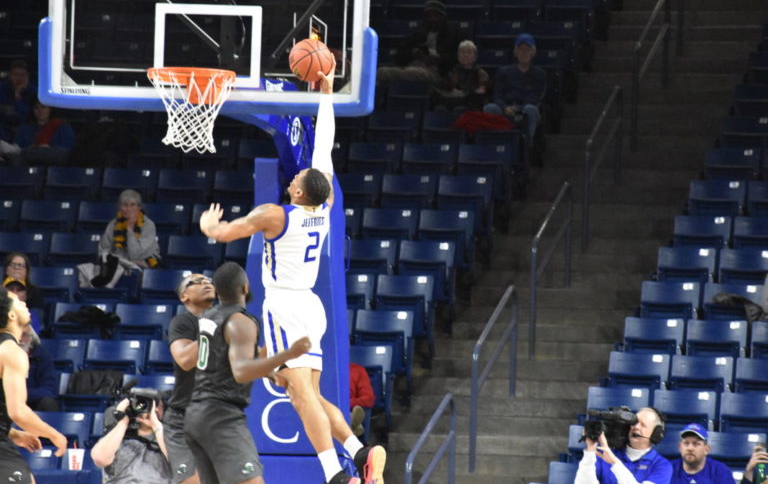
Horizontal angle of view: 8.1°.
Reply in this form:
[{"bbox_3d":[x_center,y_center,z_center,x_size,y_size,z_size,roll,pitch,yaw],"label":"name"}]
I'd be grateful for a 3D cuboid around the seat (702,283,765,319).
[{"bbox_3d":[2.836,0.731,44.568,0.510,0.780,0.500,1,-2,12],"label":"seat"}]

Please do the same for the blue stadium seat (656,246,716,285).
[{"bbox_3d":[2.487,0.453,45.408,0.510,0.820,0.500,1,-3,13],"label":"blue stadium seat"}]

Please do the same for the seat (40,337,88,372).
[{"bbox_3d":[-2.709,1.195,44.195,0.510,0.820,0.500,1,-3,13],"label":"seat"}]

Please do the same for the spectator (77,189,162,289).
[{"bbox_3d":[-2.273,0.131,46.413,0.580,1.198,0.720,1,-3,13],"label":"spectator"}]

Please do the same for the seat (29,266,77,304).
[{"bbox_3d":[-2.855,0.601,45.735,0.500,0.780,0.500,1,-2,12],"label":"seat"}]

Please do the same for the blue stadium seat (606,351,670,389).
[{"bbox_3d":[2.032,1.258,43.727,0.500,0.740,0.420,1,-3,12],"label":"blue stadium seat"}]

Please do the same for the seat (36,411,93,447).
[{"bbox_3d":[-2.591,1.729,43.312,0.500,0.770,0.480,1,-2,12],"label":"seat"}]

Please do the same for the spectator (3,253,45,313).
[{"bbox_3d":[-3.108,0.698,45.711,0.520,1.220,0.780,1,-2,12],"label":"spectator"}]

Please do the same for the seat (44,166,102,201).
[{"bbox_3d":[-2.802,-0.279,48.375,0.500,0.780,0.500,1,-2,12],"label":"seat"}]

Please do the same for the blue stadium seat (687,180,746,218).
[{"bbox_3d":[2.833,-0.126,46.949,0.510,0.820,0.500,1,-3,13],"label":"blue stadium seat"}]

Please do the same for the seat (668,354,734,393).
[{"bbox_3d":[2.479,1.312,42.978,0.510,0.820,0.500,1,-3,13],"label":"seat"}]

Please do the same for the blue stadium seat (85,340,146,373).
[{"bbox_3d":[-2.205,1.175,43.836,0.500,0.780,0.500,1,-2,12],"label":"blue stadium seat"}]

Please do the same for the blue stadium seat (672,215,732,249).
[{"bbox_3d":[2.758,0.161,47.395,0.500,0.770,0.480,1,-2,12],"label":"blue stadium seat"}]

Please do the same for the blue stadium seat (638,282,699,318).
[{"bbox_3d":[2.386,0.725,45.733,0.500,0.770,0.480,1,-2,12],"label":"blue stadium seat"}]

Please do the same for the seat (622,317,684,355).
[{"bbox_3d":[2.149,1.001,43.825,0.510,0.780,0.500,1,-2,12],"label":"seat"}]

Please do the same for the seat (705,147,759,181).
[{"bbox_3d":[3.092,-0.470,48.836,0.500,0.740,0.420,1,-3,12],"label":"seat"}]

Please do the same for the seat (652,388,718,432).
[{"bbox_3d":[2.300,1.542,42.030,0.510,0.780,0.500,1,-2,12],"label":"seat"}]

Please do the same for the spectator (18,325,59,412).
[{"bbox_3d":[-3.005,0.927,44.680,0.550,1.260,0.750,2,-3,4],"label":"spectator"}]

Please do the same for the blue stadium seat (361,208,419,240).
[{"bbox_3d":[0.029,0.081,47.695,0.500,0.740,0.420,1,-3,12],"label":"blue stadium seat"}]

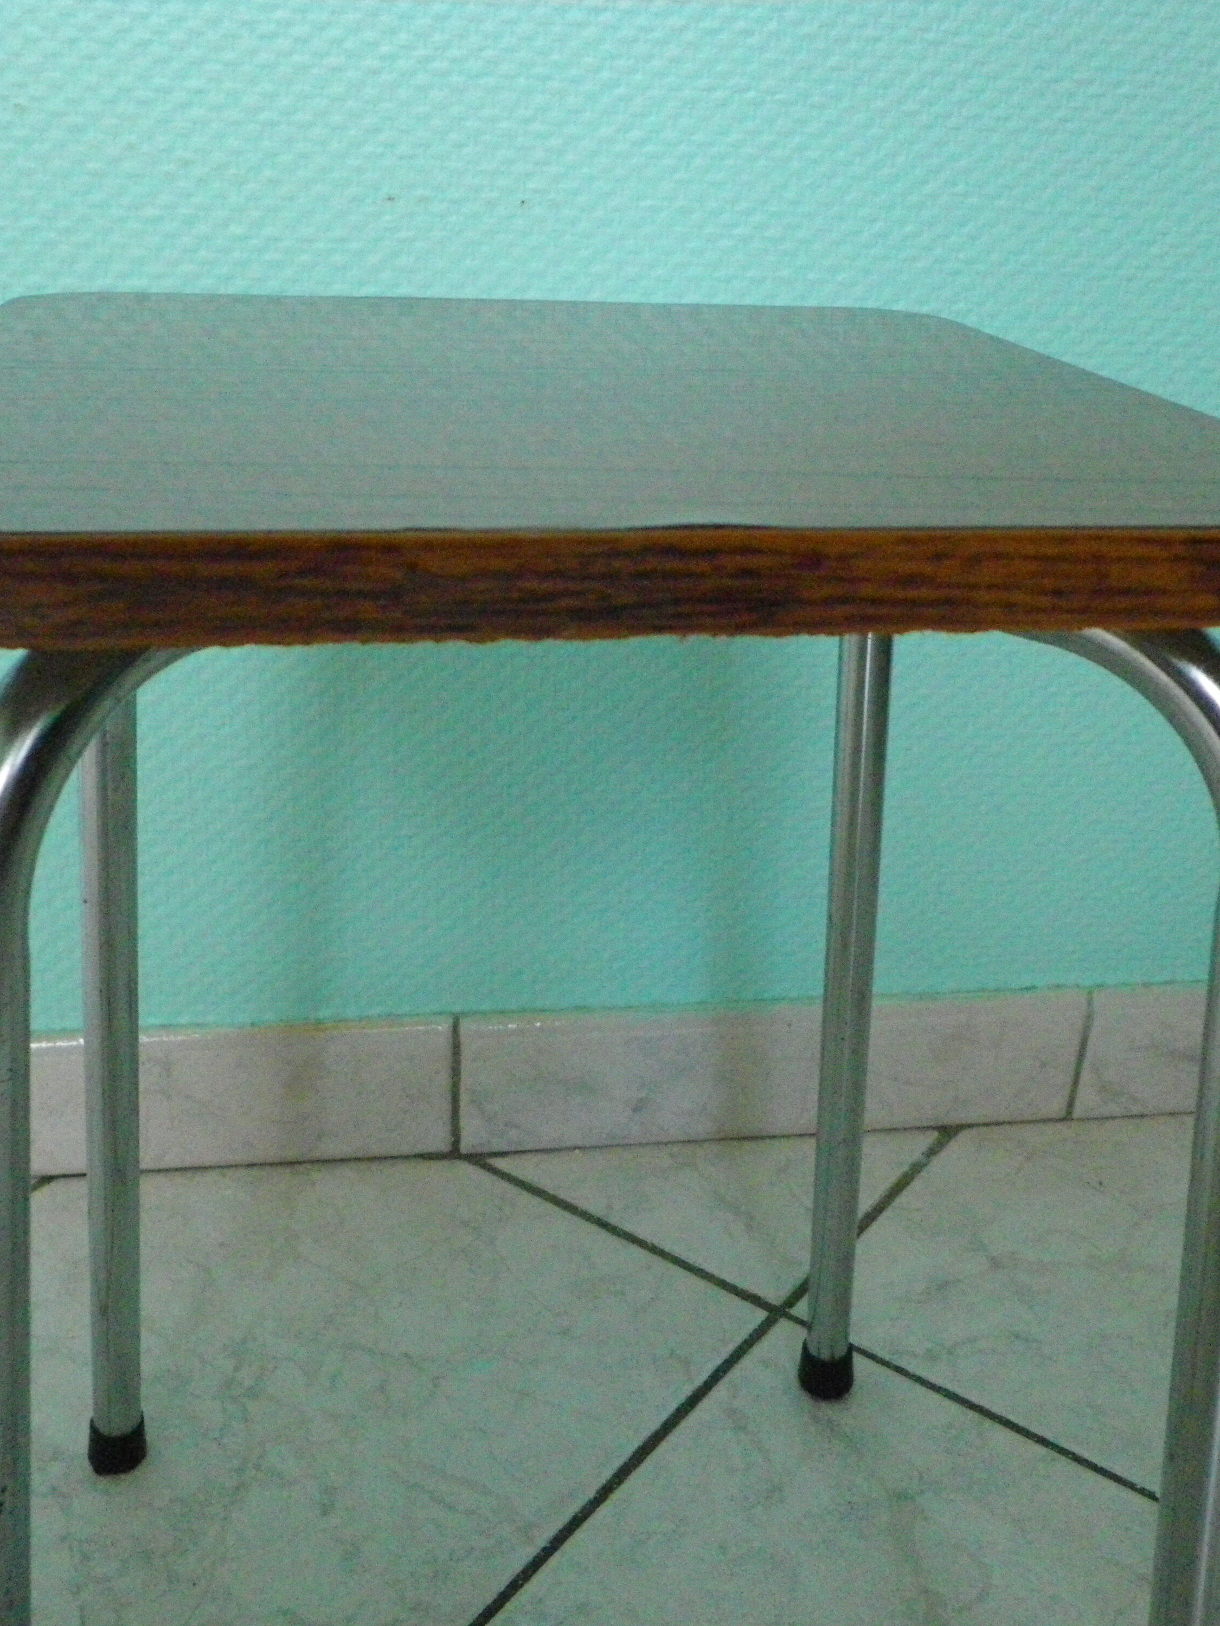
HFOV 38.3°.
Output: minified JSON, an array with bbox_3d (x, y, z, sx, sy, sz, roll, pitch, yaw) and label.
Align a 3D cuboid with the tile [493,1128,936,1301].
[{"bbox_3d":[0.067,0.202,0.861,0.240,0.009,0.125,-2,24,-10],"label":"tile"}]

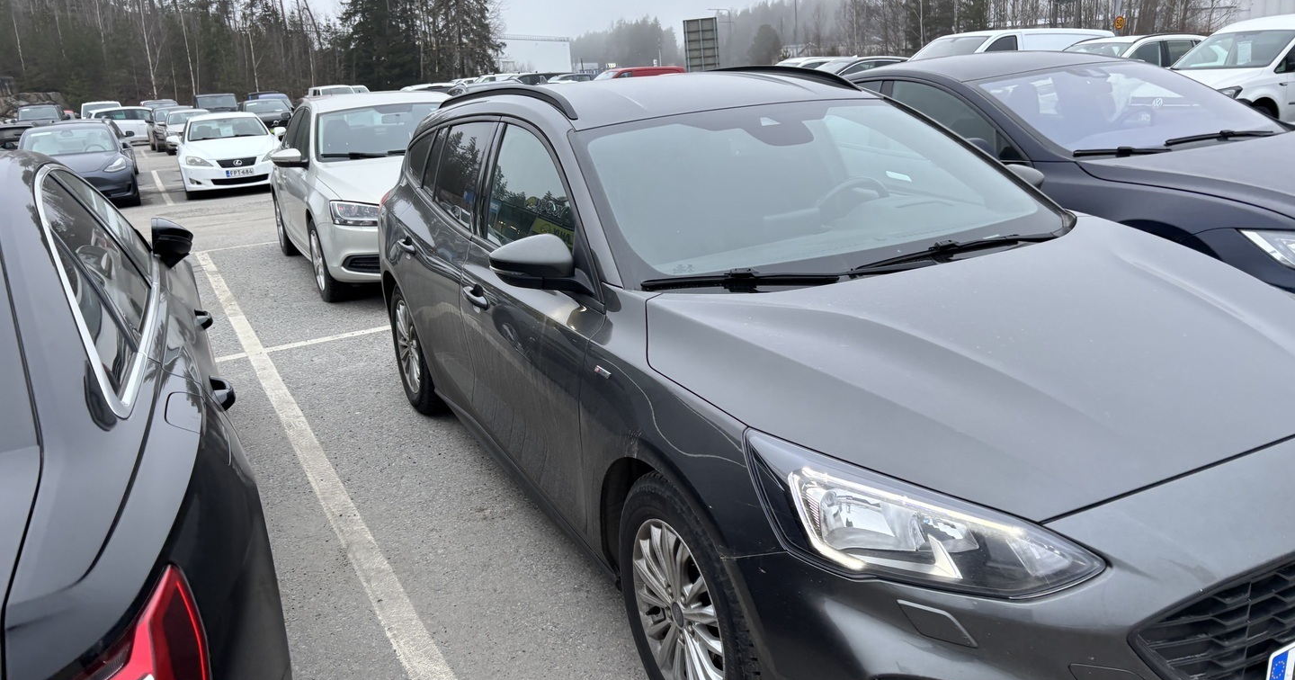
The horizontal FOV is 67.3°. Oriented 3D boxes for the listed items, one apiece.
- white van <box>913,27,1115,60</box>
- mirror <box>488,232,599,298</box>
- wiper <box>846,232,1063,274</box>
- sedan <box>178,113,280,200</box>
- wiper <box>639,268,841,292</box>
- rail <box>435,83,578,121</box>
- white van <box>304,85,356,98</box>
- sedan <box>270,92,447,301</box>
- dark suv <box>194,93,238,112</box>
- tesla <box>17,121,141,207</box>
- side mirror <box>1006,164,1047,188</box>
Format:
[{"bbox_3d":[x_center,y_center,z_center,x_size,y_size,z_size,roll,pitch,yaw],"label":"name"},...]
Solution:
[{"bbox_3d":[7.690,-5.760,21.250,5.100,1.920,1.920,-11,16,-24],"label":"white van"},{"bbox_3d":[-0.281,-0.199,2.544,0.232,0.152,0.208,-11,17,-24],"label":"mirror"},{"bbox_3d":[0.864,-0.244,2.660,0.700,0.070,0.080,-10,16,-21],"label":"wiper"},{"bbox_3d":[-7.775,-3.510,18.007,1.850,1.430,4.580,-12,17,-25],"label":"sedan"},{"bbox_3d":[0.241,-0.143,2.397,0.550,0.060,0.080,-3,15,-7],"label":"wiper"},{"bbox_3d":[-0.619,-0.926,3.787,0.085,0.130,1.830,-11,17,-24],"label":"rail"},{"bbox_3d":[-15.122,-11.213,47.127,1.900,1.960,4.900,-11,16,-24],"label":"white van"},{"bbox_3d":[-2.343,-1.453,8.732,1.840,1.475,4.644,-12,17,-24],"label":"sedan"},{"bbox_3d":[-16.702,-8.634,37.993,1.850,1.820,4.500,-11,16,-24],"label":"dark suv"},{"bbox_3d":[-10.033,-3.102,17.002,1.890,1.443,4.694,-12,17,-25],"label":"tesla"},{"bbox_3d":[1.293,-0.513,3.247,0.232,0.152,0.208,-11,17,-24],"label":"side mirror"}]

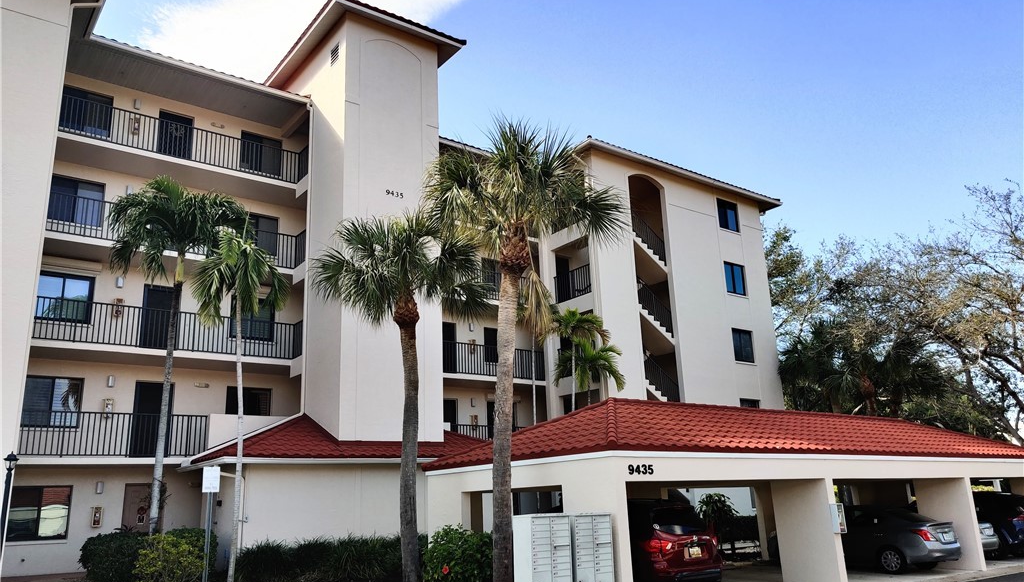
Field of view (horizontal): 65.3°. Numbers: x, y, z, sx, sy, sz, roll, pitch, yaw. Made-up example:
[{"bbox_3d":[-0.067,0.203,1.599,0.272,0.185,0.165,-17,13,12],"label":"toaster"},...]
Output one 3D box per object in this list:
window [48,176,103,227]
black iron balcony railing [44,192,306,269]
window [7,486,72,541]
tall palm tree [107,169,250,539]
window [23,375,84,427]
[{"bbox_3d":[-11.833,-2.429,21.748,1.320,1.300,0.120,9,-19,-36],"label":"window"},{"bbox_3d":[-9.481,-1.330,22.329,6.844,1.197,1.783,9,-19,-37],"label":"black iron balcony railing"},{"bbox_3d":[-11.665,5.498,19.727,1.340,1.321,0.116,9,-19,-37],"label":"window"},{"bbox_3d":[-7.957,1.732,18.369,3.200,9.410,3.200,9,-19,-37],"label":"tall palm tree"},{"bbox_3d":[-11.675,2.838,20.352,1.339,1.295,0.100,9,-19,-37],"label":"window"}]

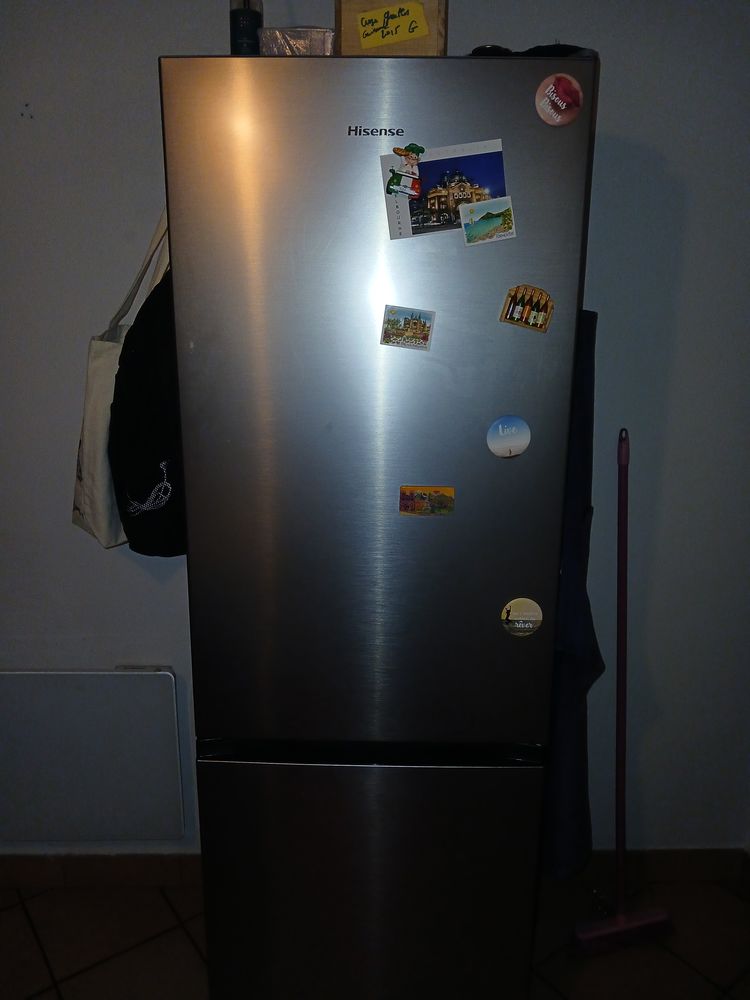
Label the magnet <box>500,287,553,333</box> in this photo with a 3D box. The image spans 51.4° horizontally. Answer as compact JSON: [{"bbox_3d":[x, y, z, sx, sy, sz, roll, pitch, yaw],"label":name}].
[{"bbox_3d":[0.209,-0.260,1.054,0.066,0.054,0.006,15,14,-2],"label":"magnet"}]

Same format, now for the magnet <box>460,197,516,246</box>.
[{"bbox_3d":[0.150,-0.367,1.029,0.068,0.051,0.005,-10,14,4],"label":"magnet"}]

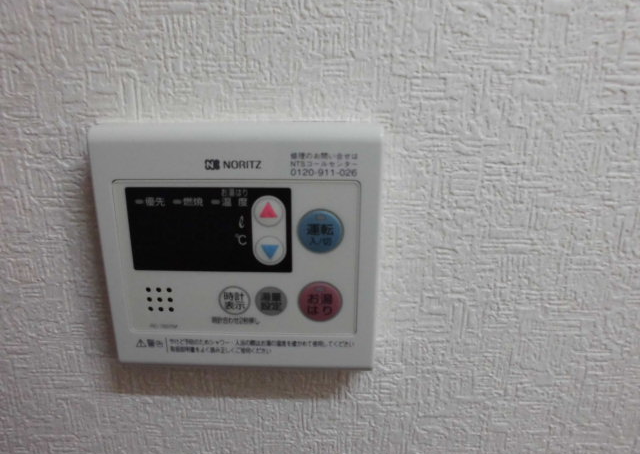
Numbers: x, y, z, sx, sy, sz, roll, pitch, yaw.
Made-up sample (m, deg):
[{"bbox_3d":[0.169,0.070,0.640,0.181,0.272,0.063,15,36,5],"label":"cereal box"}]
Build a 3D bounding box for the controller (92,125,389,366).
[{"bbox_3d":[-0.037,0.010,0.234,0.128,0.119,0.020,0,17,1],"label":"controller"}]

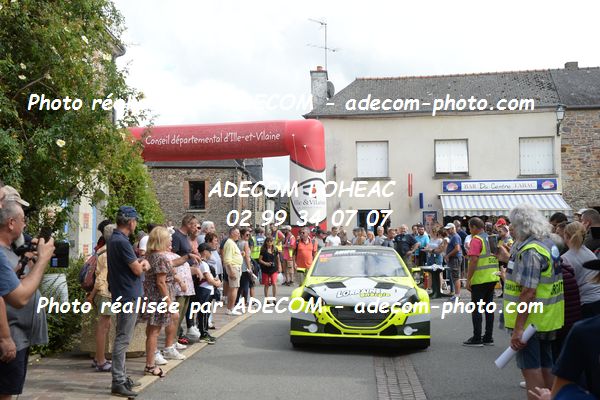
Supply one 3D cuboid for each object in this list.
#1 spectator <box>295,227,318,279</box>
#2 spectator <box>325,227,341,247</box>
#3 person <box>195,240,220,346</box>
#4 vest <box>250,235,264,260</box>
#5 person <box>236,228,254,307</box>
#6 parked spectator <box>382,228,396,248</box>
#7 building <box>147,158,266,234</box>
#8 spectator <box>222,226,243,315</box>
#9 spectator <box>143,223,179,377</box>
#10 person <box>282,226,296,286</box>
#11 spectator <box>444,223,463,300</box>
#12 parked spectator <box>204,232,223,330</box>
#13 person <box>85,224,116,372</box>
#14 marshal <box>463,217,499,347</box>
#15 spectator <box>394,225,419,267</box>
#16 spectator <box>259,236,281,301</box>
[{"bbox_3d":[0.186,1.580,19.745,0.550,1.750,0.360,0,-3,5],"label":"spectator"},{"bbox_3d":[0.941,1.676,22.744,0.500,1.770,0.300,0,-3,-6],"label":"spectator"},{"bbox_3d":[-1.265,1.279,11.056,0.360,1.390,0.420,0,-2,0],"label":"person"},{"bbox_3d":[-1.121,1.276,21.866,0.500,0.700,0.320,0,-2,3],"label":"vest"},{"bbox_3d":[-1.161,1.455,17.148,0.500,1.670,0.330,3,-4,-45],"label":"person"},{"bbox_3d":[2.350,1.612,20.945,0.500,1.750,0.330,2,-3,-27],"label":"parked spectator"},{"bbox_3d":[-5.400,0.410,43.037,6.000,6.500,11.000,0,-3,-1],"label":"building"},{"bbox_3d":[-1.297,1.368,15.550,0.420,1.700,0.520,-1,-3,16],"label":"spectator"},{"bbox_3d":[-1.499,1.074,8.562,0.400,1.590,0.470,0,-2,-2],"label":"spectator"},{"bbox_3d":[-0.305,1.624,23.252,0.380,1.720,0.500,1,-3,-29],"label":"person"},{"bbox_3d":[3.596,1.448,18.750,0.400,1.770,0.500,1,-3,-21],"label":"spectator"},{"bbox_3d":[-1.350,1.262,12.558,0.310,1.550,0.430,0,-2,9],"label":"parked spectator"},{"bbox_3d":[-2.199,1.072,8.863,0.420,1.620,0.460,0,-2,0],"label":"person"},{"bbox_3d":[2.440,1.091,10.814,0.380,1.745,0.500,-2,-3,34],"label":"marshal"},{"bbox_3d":[2.683,1.485,20.155,0.600,1.740,0.400,0,-2,3],"label":"spectator"},{"bbox_3d":[-0.675,1.607,18.241,0.520,1.540,0.340,0,-3,-3],"label":"spectator"}]

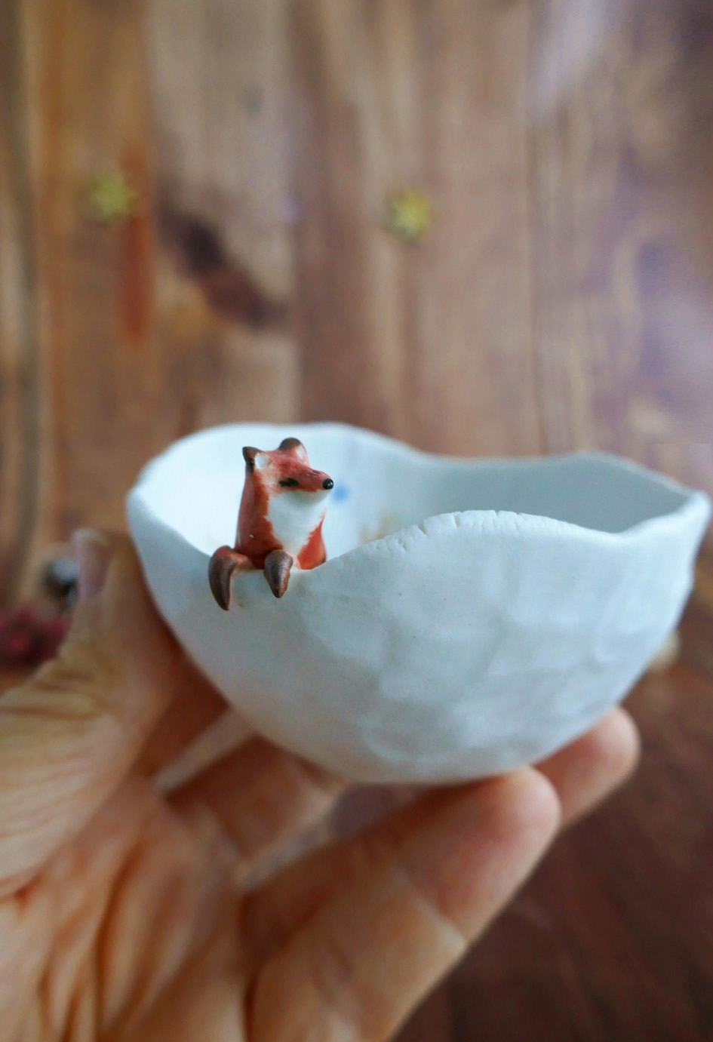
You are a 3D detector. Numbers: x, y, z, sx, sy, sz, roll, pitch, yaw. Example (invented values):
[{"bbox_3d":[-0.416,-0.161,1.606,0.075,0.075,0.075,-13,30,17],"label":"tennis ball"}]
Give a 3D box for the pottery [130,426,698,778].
[{"bbox_3d":[0.010,0.012,0.124,0.087,0.055,0.087,0,12,0],"label":"pottery"}]

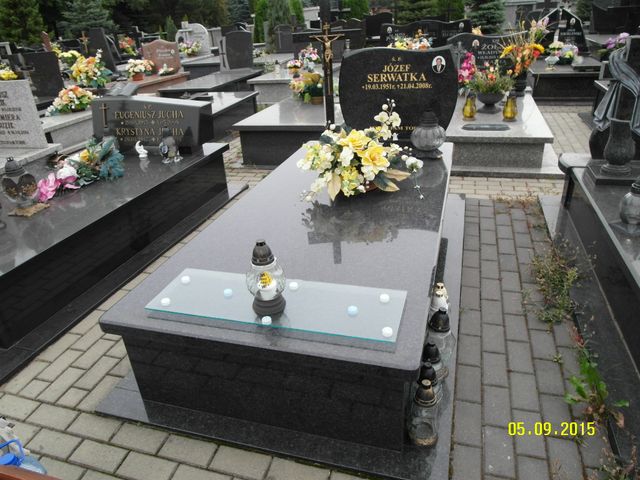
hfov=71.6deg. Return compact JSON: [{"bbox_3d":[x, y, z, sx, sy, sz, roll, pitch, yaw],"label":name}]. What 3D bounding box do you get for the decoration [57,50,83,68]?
[{"bbox_3d":[-6.089,-4.405,10.828,0.520,0.420,0.460,5,29,17],"label":"decoration"}]

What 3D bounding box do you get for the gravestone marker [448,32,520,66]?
[{"bbox_3d":[1.887,-2.010,5.068,0.860,0.650,0.130,5,28,17],"label":"gravestone marker"}]

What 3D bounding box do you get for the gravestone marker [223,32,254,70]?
[{"bbox_3d":[-1.725,-3.877,9.197,0.707,0.717,0.151,5,29,17],"label":"gravestone marker"}]

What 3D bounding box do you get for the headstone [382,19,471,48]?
[{"bbox_3d":[1.933,-3.703,8.176,1.570,0.610,0.120,5,29,17],"label":"headstone"}]

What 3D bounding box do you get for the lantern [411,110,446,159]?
[{"bbox_3d":[0.754,-0.739,3.063,0.253,0.308,0.253,5,29,17],"label":"lantern"}]

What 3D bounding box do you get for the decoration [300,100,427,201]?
[{"bbox_3d":[0.242,-0.524,2.543,0.667,0.465,0.465,5,29,17],"label":"decoration"}]

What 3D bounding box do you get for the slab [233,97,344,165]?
[{"bbox_3d":[-0.007,-1.383,5.240,1.200,0.416,2.000,5,29,17],"label":"slab"}]

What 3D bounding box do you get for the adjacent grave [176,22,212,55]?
[{"bbox_3d":[-3.591,-5.725,12.672,1.161,0.858,0.182,5,29,17],"label":"adjacent grave"}]

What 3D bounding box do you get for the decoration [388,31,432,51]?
[{"bbox_3d":[1.547,-3.411,7.852,0.750,0.450,0.450,5,29,17],"label":"decoration"}]

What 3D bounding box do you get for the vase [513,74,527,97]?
[{"bbox_3d":[2.173,-1.676,4.815,0.135,0.240,0.135,5,28,17],"label":"vase"}]

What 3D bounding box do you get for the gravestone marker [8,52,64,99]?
[{"bbox_3d":[-4.603,-2.681,7.280,0.980,0.657,0.141,5,29,17],"label":"gravestone marker"}]

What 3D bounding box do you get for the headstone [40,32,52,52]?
[{"bbox_3d":[-6.427,-4.514,10.651,0.220,0.880,0.130,5,28,17],"label":"headstone"}]

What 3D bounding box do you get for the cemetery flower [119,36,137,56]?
[{"bbox_3d":[-6.302,-6.396,14.648,0.540,0.580,0.480,5,28,17],"label":"cemetery flower"}]

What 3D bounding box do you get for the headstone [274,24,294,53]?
[{"bbox_3d":[-0.801,-4.949,10.938,0.680,0.650,0.120,5,29,17],"label":"headstone"}]

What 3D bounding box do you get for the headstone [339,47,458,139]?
[{"bbox_3d":[0.546,-1.026,3.117,0.808,0.613,0.121,5,29,17],"label":"headstone"}]

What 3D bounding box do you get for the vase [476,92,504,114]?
[{"bbox_3d":[1.756,-1.411,4.570,0.313,0.202,0.313,5,29,17],"label":"vase"}]

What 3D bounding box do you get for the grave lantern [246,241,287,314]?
[{"bbox_3d":[-0.167,0.108,1.351,0.124,0.243,0.124,5,28,17],"label":"grave lantern"}]

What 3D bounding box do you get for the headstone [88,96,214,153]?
[{"bbox_3d":[-1.333,-0.915,3.473,0.960,0.410,0.230,5,28,17],"label":"headstone"}]

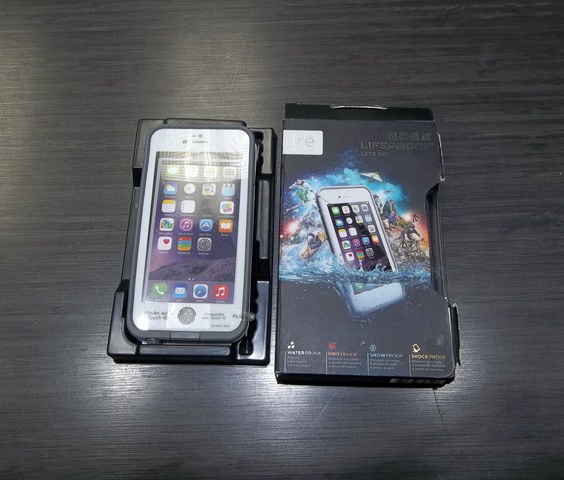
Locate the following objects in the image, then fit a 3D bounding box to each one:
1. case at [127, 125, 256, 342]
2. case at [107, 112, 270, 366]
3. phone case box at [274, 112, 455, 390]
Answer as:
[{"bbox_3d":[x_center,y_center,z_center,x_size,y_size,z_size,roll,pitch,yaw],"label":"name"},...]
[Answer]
[{"bbox_3d":[-0.056,-0.008,0.330,0.075,0.013,0.148,1,71,2],"label":"case"},{"bbox_3d":[-0.055,-0.004,0.334,0.100,0.023,0.167,1,71,2],"label":"case"},{"bbox_3d":[0.052,-0.002,0.330,0.107,0.026,0.186,1,71,2],"label":"phone case box"}]

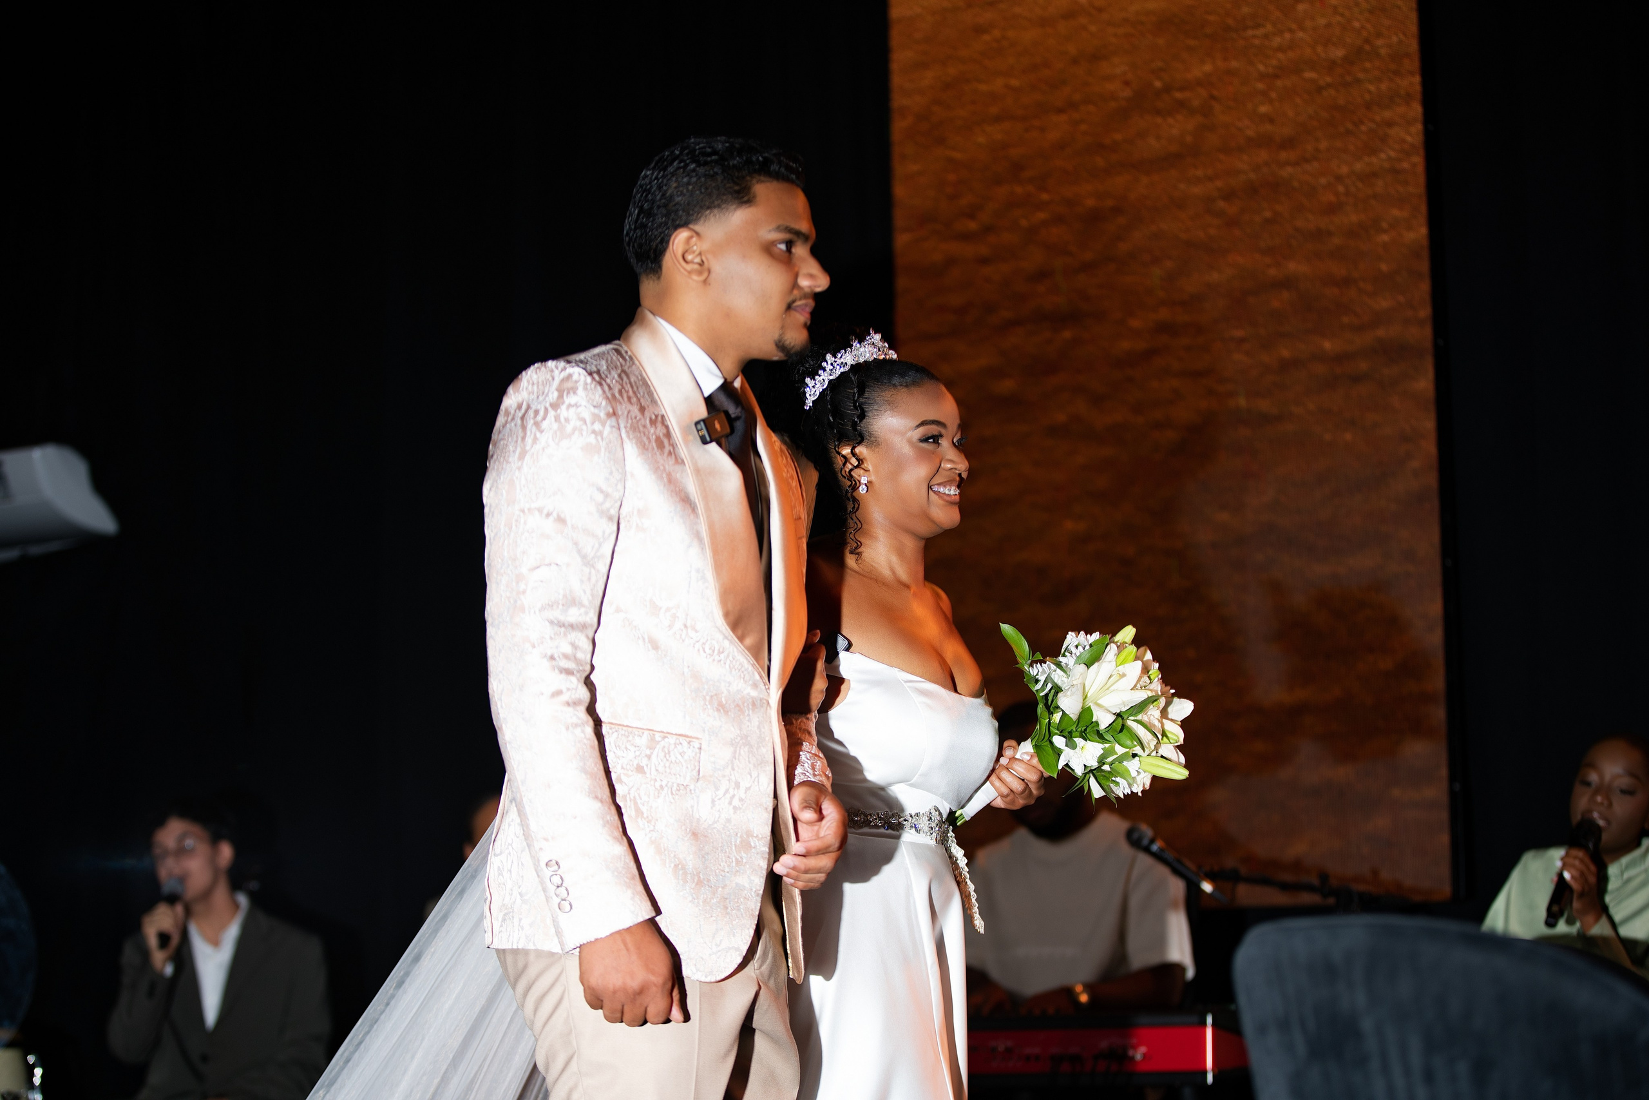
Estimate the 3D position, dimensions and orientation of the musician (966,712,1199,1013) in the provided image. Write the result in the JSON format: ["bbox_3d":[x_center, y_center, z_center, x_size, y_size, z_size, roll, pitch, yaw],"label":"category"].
[{"bbox_3d":[0.413,0.961,5.986,0.600,1.400,0.780,-5,-10,24],"label":"musician"}]

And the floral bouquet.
[{"bbox_3d":[0.279,0.220,3.950,0.320,0.265,0.235,-35,0,10],"label":"floral bouquet"}]

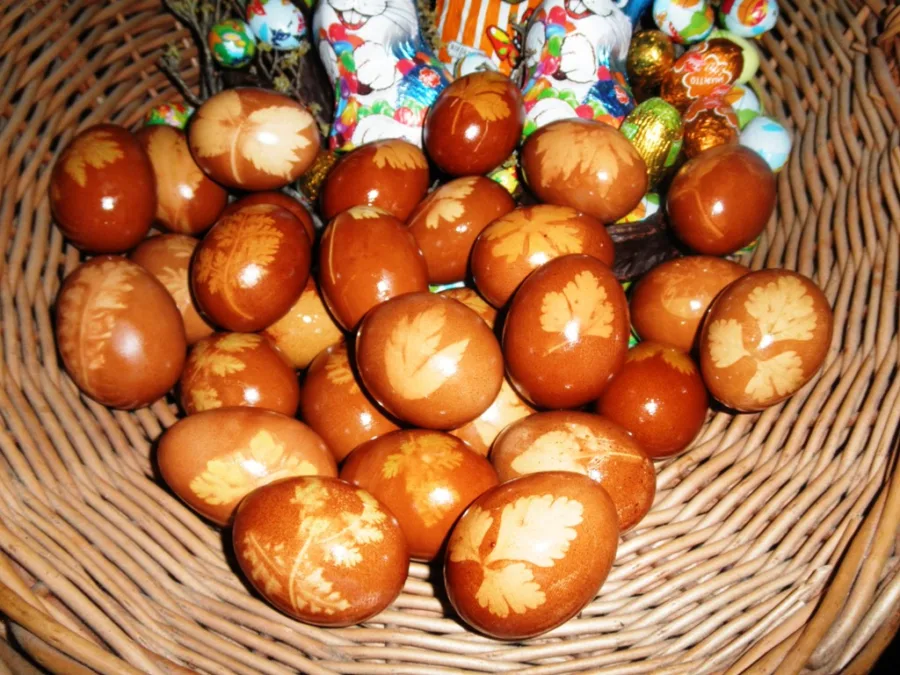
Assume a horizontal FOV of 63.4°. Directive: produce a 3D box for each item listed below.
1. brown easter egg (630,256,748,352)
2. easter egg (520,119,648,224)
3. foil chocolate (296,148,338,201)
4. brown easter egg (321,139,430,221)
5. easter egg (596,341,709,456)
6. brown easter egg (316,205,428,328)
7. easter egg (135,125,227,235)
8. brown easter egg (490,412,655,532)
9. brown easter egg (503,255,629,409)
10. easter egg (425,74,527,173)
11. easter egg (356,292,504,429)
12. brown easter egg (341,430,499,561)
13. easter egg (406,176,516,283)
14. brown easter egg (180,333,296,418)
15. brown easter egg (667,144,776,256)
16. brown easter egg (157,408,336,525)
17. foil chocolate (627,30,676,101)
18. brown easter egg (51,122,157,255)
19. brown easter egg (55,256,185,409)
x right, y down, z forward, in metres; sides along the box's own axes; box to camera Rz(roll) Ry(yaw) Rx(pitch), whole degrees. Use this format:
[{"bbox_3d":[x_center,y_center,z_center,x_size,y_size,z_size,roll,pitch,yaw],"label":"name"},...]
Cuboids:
[{"bbox_3d":[0.103,-0.011,0.299,0.057,0.044,0.044,0,90,1],"label":"brown easter egg"},{"bbox_3d":[0.061,-0.075,0.329,0.059,0.043,0.043,27,90,3],"label":"easter egg"},{"bbox_3d":[-0.065,-0.079,0.358,0.025,0.034,0.025,41,30,26],"label":"foil chocolate"},{"bbox_3d":[-0.037,-0.075,0.360,0.057,0.044,0.044,-32,55,-15],"label":"brown easter egg"},{"bbox_3d":[0.085,0.026,0.307,0.044,0.044,0.057,27,45,22],"label":"easter egg"},{"bbox_3d":[-0.031,-0.027,0.302,0.044,0.044,0.058,-16,97,2],"label":"brown easter egg"},{"bbox_3d":[-0.135,-0.077,0.358,0.043,0.056,0.043,-28,21,12],"label":"easter egg"},{"bbox_3d":[0.042,0.048,0.254,0.057,0.044,0.044,11,54,11],"label":"brown easter egg"},{"bbox_3d":[0.042,-0.002,0.262,0.044,0.044,0.057,15,88,13],"label":"brown easter egg"},{"bbox_3d":[0.012,-0.098,0.337,0.044,0.044,0.057,20,44,15],"label":"easter egg"},{"bbox_3d":[-0.006,0.007,0.247,0.044,0.044,0.056,-32,51,-30],"label":"easter egg"},{"bbox_3d":[-0.011,0.056,0.264,0.060,0.046,0.046,9,48,-6],"label":"brown easter egg"},{"bbox_3d":[0.005,-0.048,0.325,0.044,0.044,0.057,37,64,25],"label":"easter egg"},{"bbox_3d":[-0.087,0.020,0.298,0.057,0.044,0.044,25,56,33],"label":"brown easter egg"},{"bbox_3d":[0.119,-0.061,0.320,0.044,0.044,0.057,20,44,17],"label":"brown easter egg"},{"bbox_3d":[-0.072,0.047,0.265,0.064,0.043,0.043,18,46,-14],"label":"brown easter egg"},{"bbox_3d":[0.109,-0.148,0.395,0.026,0.035,0.026,2,35,-2],"label":"foil chocolate"},{"bbox_3d":[-0.155,-0.066,0.329,0.044,0.057,0.044,11,7,8],"label":"brown easter egg"},{"bbox_3d":[-0.126,-0.002,0.279,0.044,0.044,0.060,-16,93,-14],"label":"brown easter egg"}]

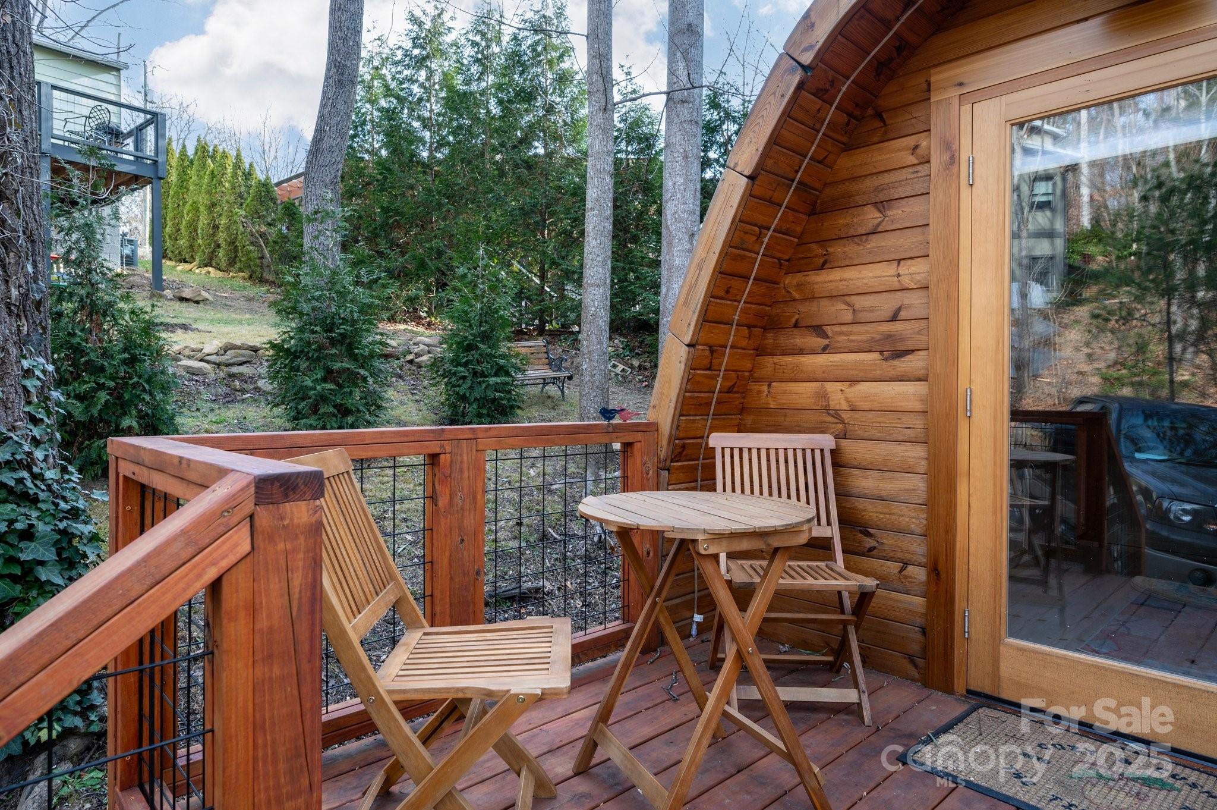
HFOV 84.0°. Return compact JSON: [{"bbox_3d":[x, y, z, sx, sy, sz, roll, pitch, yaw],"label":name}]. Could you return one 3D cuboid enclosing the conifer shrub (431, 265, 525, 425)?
[{"bbox_3d":[-1.432,-0.651,7.400,1.000,1.824,1.000,0,1,0],"label":"conifer shrub"}]

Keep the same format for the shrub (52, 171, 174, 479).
[{"bbox_3d":[-3.786,-0.625,5.100,1.000,2.356,1.000,0,1,0],"label":"shrub"}]

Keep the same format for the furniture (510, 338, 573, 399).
[{"bbox_3d":[-1.221,-0.492,9.096,1.250,0.780,0.600,0,1,-35],"label":"furniture"}]

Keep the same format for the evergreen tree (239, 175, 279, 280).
[{"bbox_3d":[-8.441,-4.315,16.300,0.920,2.571,0.920,0,1,0],"label":"evergreen tree"}]

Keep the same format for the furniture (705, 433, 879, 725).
[{"bbox_3d":[0.616,0.554,2.354,0.475,0.880,0.510,0,1,-1],"label":"furniture"}]

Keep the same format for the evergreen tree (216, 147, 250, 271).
[{"bbox_3d":[-9.672,-5.023,17.400,0.880,3.234,0.880,0,1,0],"label":"evergreen tree"}]

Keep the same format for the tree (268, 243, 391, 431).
[{"bbox_3d":[-2.657,-0.631,6.400,1.100,1.803,1.100,0,1,0],"label":"tree"}]

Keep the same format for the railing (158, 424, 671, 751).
[{"bbox_3d":[-0.473,0.531,2.146,1.730,0.914,0.095,0,1,-42],"label":"railing"}]

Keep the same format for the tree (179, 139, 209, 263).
[{"bbox_3d":[-11.644,-5.726,19.000,0.900,3.532,0.900,0,1,0],"label":"tree"}]

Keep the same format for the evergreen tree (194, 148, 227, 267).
[{"bbox_3d":[-10.719,-5.305,18.200,0.880,3.229,0.880,0,1,0],"label":"evergreen tree"}]

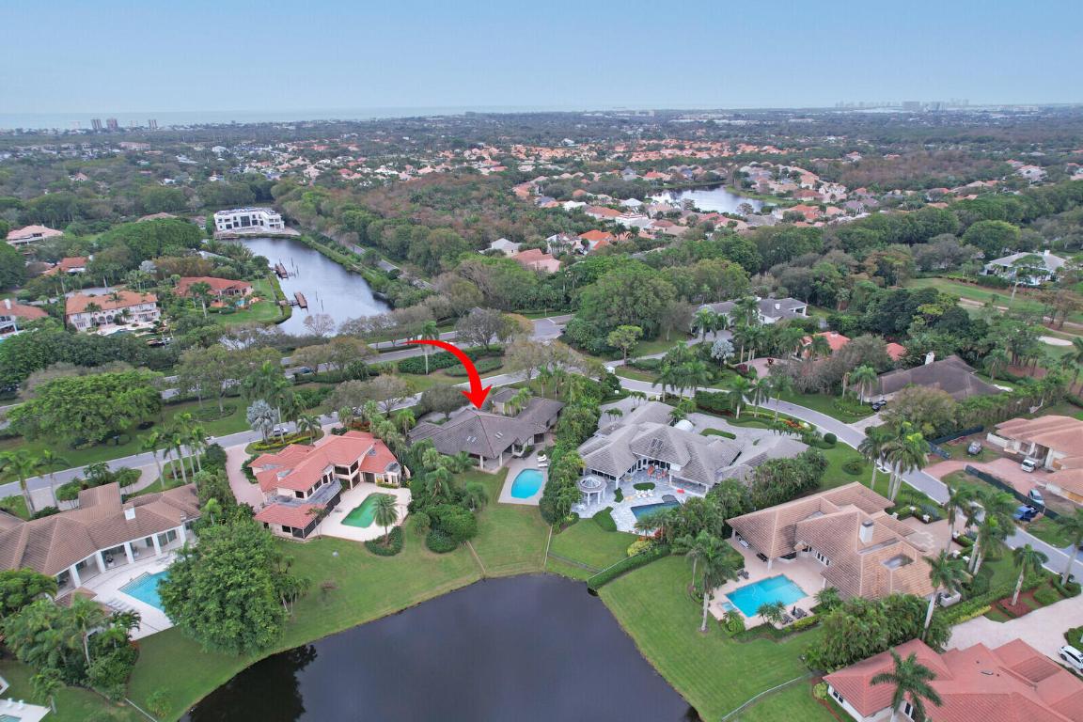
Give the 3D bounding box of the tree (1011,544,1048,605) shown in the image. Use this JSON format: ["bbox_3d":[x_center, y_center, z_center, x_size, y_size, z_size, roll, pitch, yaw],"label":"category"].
[{"bbox_3d":[75.380,33.580,103.590,5.380,11.530,5.380,-1,21,0],"label":"tree"}]

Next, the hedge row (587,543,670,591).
[{"bbox_3d":[15.540,35.370,113.990,16.600,1.700,1.100,-13,24,-30],"label":"hedge row"}]

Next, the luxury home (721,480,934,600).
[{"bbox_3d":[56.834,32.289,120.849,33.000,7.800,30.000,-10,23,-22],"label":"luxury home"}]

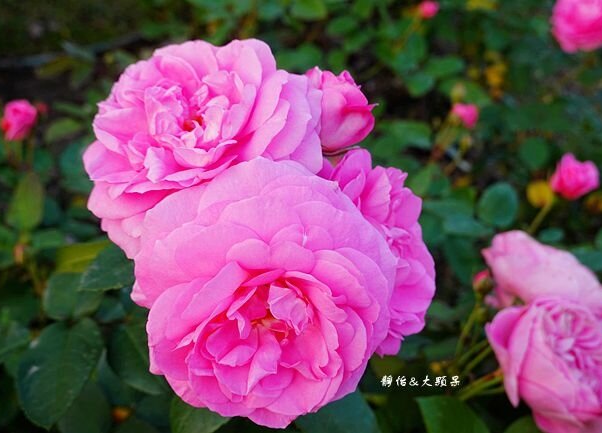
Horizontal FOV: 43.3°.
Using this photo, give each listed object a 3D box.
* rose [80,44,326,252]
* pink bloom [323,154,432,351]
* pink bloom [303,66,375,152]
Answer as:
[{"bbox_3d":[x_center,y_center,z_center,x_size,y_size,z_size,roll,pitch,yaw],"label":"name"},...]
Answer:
[{"bbox_3d":[-0.043,-0.030,0.335,0.105,0.098,0.065,-3,-17,10],"label":"rose"},{"bbox_3d":[0.032,0.016,0.350,0.085,0.094,0.060,-4,7,-37],"label":"pink bloom"},{"bbox_3d":[0.018,-0.050,0.355,0.036,0.042,0.036,5,21,-5],"label":"pink bloom"}]

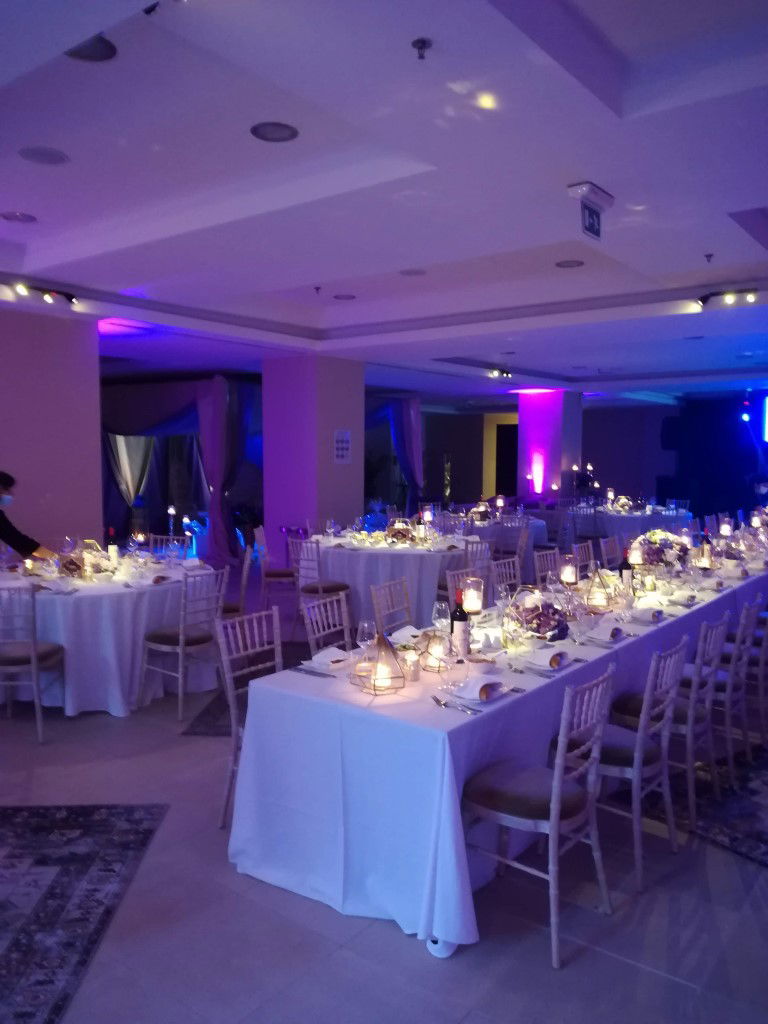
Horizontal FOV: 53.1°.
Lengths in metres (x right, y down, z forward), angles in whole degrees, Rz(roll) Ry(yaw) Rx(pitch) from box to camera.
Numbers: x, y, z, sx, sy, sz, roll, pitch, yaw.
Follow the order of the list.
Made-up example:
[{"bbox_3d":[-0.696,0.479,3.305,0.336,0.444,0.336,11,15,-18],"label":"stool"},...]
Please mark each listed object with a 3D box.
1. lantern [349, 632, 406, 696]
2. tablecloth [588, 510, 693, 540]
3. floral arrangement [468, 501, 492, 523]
[{"bbox_3d":[-0.024,0.581,2.997,0.205,0.210,0.205,4,6,38],"label":"lantern"},{"bbox_3d":[3.669,0.378,11.266,1.750,0.750,1.700,1,5,18],"label":"tablecloth"},{"bbox_3d":[1.233,-0.014,9.830,0.290,0.260,0.280,1,5,7],"label":"floral arrangement"}]

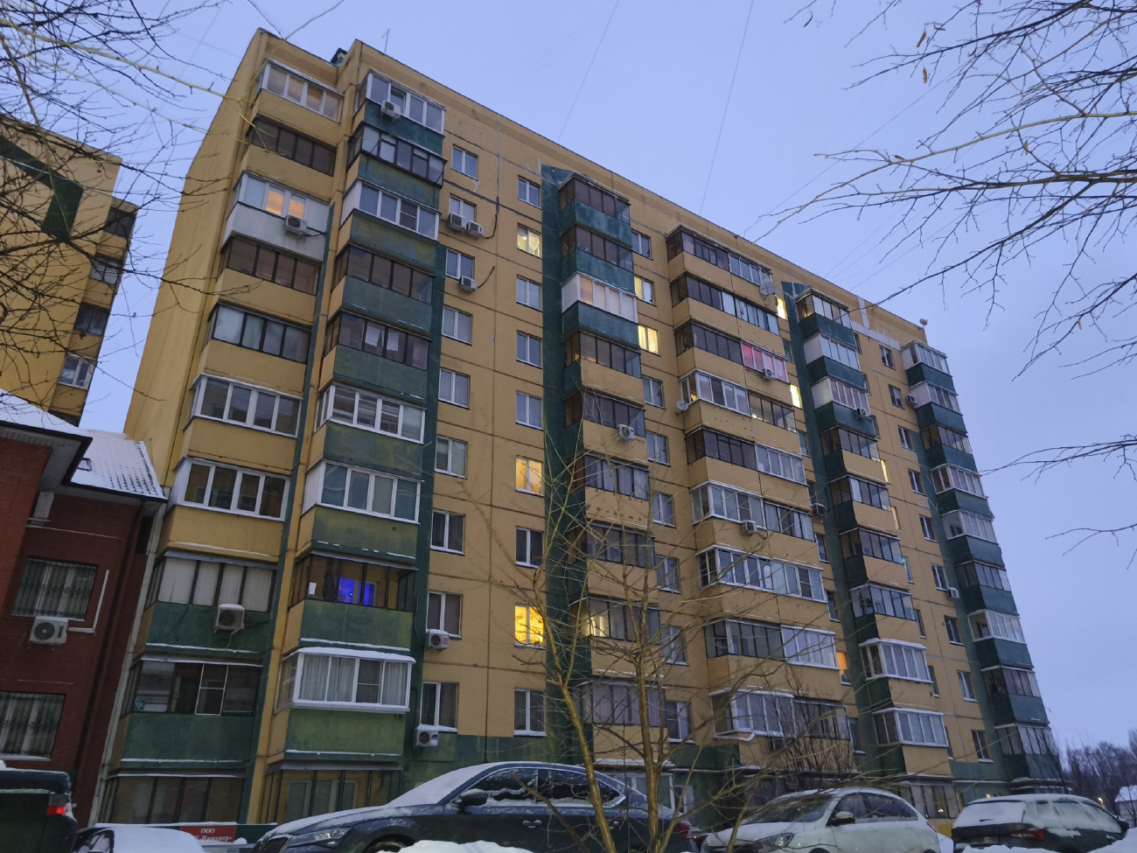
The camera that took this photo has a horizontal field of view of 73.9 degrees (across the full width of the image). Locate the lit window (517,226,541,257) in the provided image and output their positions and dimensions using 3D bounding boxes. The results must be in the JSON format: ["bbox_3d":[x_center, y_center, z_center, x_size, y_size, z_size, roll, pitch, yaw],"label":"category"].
[{"bbox_3d":[-1.769,-8.215,33.538,1.190,1.340,0.150,16,-31,-32],"label":"lit window"}]

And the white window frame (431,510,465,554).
[{"bbox_3d":[-4.181,3.687,26.311,1.239,1.330,0.150,16,-32,-31],"label":"white window frame"}]

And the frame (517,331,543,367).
[{"bbox_3d":[-1.585,-3.123,30.849,1.234,1.399,0.120,16,-32,-31],"label":"frame"}]

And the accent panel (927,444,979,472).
[{"bbox_3d":[24.251,2.253,47.843,3.402,1.169,1.200,16,-32,-31],"label":"accent panel"}]

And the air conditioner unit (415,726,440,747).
[{"bbox_3d":[-4.249,9.387,22.833,0.720,0.520,0.300,16,-32,-31],"label":"air conditioner unit"}]

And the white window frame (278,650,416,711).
[{"bbox_3d":[-6.138,7.162,20.810,3.192,1.319,1.350,16,-32,-31],"label":"white window frame"}]

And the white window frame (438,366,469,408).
[{"bbox_3d":[-4.325,-1.439,28.669,1.242,1.394,0.153,16,-31,-31],"label":"white window frame"}]

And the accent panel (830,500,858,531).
[{"bbox_3d":[14.042,4.615,38.147,0.140,1.453,1.093,16,-32,-31],"label":"accent panel"}]

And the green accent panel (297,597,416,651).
[{"bbox_3d":[-6.018,5.770,21.564,3.250,1.200,0.150,16,-31,-32],"label":"green accent panel"}]

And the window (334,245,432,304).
[{"bbox_3d":[-6.753,-5.249,27.887,3.278,1.272,1.252,16,-31,-31],"label":"window"}]

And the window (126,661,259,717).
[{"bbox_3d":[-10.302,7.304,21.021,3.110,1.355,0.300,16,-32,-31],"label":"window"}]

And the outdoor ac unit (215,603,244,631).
[{"bbox_3d":[-9.334,5.312,20.839,0.698,0.557,0.283,16,-32,-31],"label":"outdoor ac unit"}]

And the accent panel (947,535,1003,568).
[{"bbox_3d":[23.250,7.277,43.070,3.395,1.365,1.075,17,-32,-31],"label":"accent panel"}]

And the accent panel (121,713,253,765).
[{"bbox_3d":[-9.808,8.095,19.479,2.935,1.164,0.202,16,-32,-31],"label":"accent panel"}]

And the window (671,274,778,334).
[{"bbox_3d":[8.214,-5.963,39.139,6.553,1.473,1.138,16,-32,-31],"label":"window"}]

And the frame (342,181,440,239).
[{"bbox_3d":[-6.678,-7.758,28.467,3.318,1.423,1.160,16,-32,-31],"label":"frame"}]

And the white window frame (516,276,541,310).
[{"bbox_3d":[-1.741,-5.850,33.201,1.261,1.423,0.150,16,-32,-31],"label":"white window frame"}]

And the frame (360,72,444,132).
[{"bbox_3d":[-6.575,-13.015,30.698,3.300,1.430,0.250,16,-31,-32],"label":"frame"}]

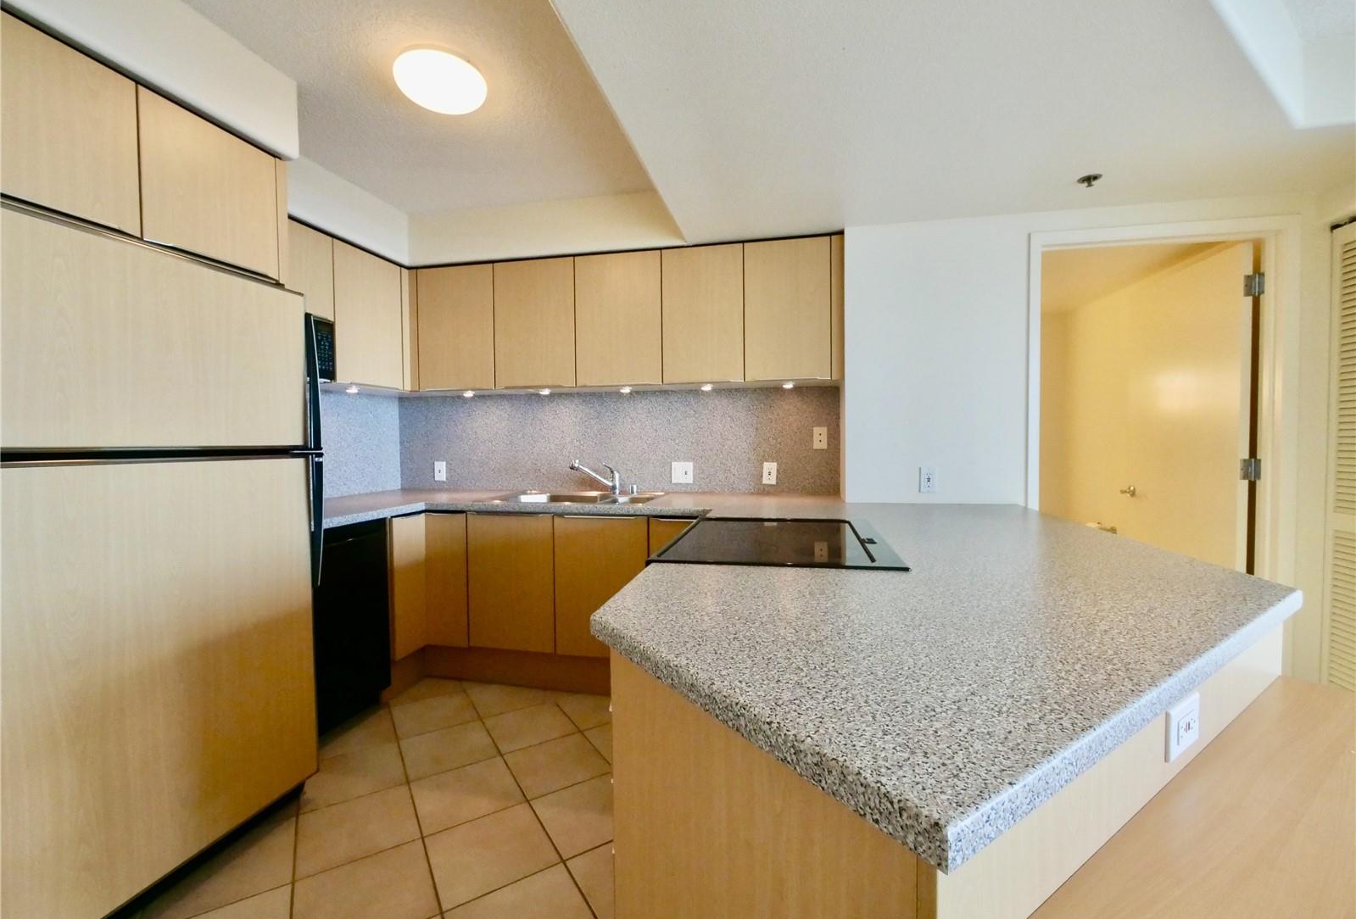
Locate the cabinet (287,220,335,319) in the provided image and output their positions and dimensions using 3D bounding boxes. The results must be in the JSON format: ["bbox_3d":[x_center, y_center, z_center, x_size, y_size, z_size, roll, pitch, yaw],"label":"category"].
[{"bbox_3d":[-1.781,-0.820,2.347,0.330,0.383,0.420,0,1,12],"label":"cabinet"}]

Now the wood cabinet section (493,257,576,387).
[{"bbox_3d":[-0.696,-0.687,2.937,0.443,0.633,0.325,0,2,12],"label":"wood cabinet section"}]

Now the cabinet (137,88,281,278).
[{"bbox_3d":[-1.752,-0.827,1.780,0.640,0.425,0.409,0,2,12],"label":"cabinet"}]

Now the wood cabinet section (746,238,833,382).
[{"bbox_3d":[0.534,-0.686,2.674,0.393,0.639,0.325,0,2,12],"label":"wood cabinet section"}]

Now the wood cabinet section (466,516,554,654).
[{"bbox_3d":[-0.723,0.565,2.837,0.442,0.637,0.575,0,2,12],"label":"wood cabinet section"}]

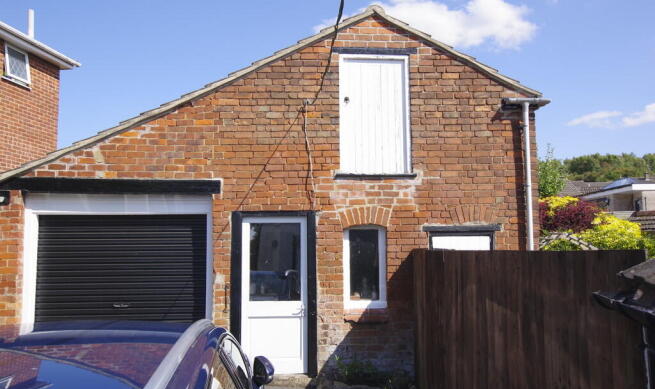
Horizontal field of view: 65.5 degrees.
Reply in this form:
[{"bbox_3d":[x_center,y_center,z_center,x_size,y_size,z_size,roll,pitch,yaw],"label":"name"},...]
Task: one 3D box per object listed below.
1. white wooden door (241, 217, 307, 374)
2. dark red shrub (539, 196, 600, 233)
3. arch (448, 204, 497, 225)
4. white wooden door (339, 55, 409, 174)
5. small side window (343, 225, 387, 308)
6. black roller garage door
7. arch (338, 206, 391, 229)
[{"bbox_3d":[-0.668,1.255,6.419,0.848,1.978,0.080,0,-5,-4],"label":"white wooden door"},{"bbox_3d":[7.410,1.014,15.668,2.126,1.916,2.100,0,-5,-4],"label":"dark red shrub"},{"bbox_3d":[1.886,0.264,6.650,0.645,0.257,0.120,0,-5,-4],"label":"arch"},{"bbox_3d":[0.617,-1.052,6.668,0.921,1.593,0.100,0,-5,-4],"label":"white wooden door"},{"bbox_3d":[0.479,0.929,6.499,0.546,1.055,0.100,0,-5,-4],"label":"small side window"},{"bbox_3d":[-2.577,1.300,6.334,2.125,2.113,0.080,0,-5,-4],"label":"black roller garage door"},{"bbox_3d":[0.476,0.286,6.550,0.670,0.266,0.120,0,-5,-4],"label":"arch"}]

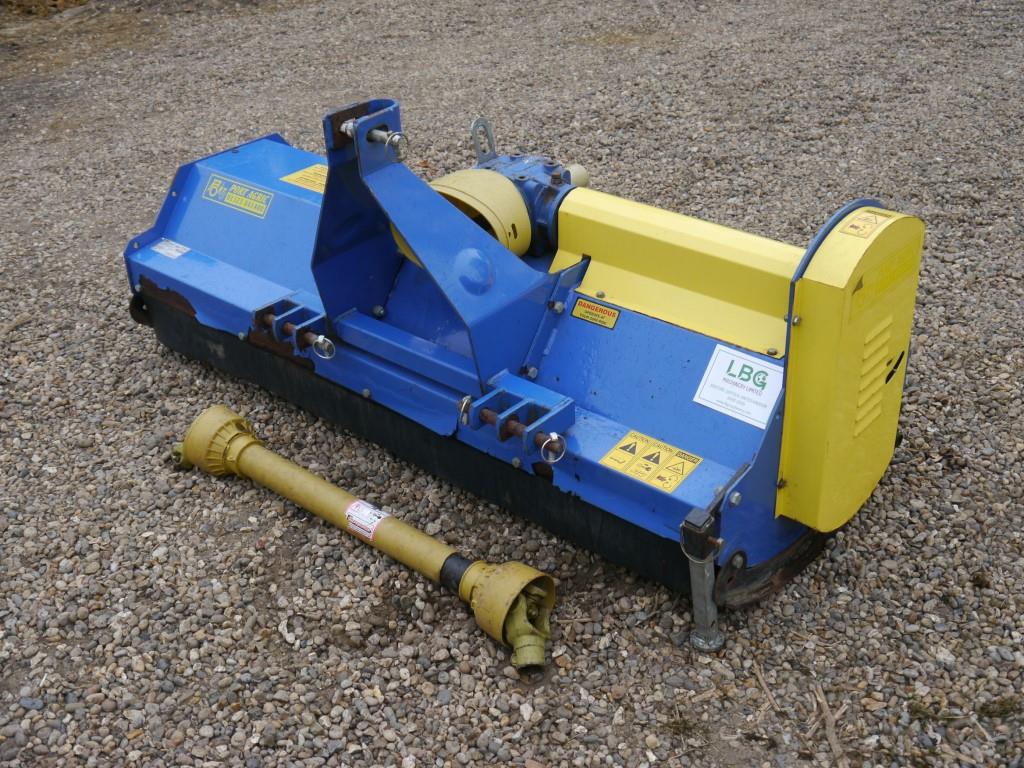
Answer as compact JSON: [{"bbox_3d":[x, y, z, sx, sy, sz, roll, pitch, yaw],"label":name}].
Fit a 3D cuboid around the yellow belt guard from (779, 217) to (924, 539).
[{"bbox_3d":[0.633,-0.029,2.332,0.099,0.613,0.309,22,37,37],"label":"yellow belt guard"}]

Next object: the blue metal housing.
[{"bbox_3d":[-0.125,-0.334,2.933,1.949,0.844,0.704,22,37,37],"label":"blue metal housing"}]

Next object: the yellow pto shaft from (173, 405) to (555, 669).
[{"bbox_3d":[-0.348,0.288,2.707,1.154,0.162,0.162,22,37,37],"label":"yellow pto shaft"}]

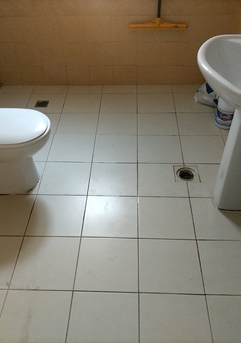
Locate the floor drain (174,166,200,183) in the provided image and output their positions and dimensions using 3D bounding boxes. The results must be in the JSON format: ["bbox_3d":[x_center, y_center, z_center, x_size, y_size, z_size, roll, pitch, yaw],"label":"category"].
[{"bbox_3d":[0.419,0.018,2.158,0.152,0.010,0.152,1,42,2],"label":"floor drain"}]

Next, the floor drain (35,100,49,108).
[{"bbox_3d":[-0.641,-0.552,2.823,0.101,0.010,0.101,1,42,2],"label":"floor drain"}]

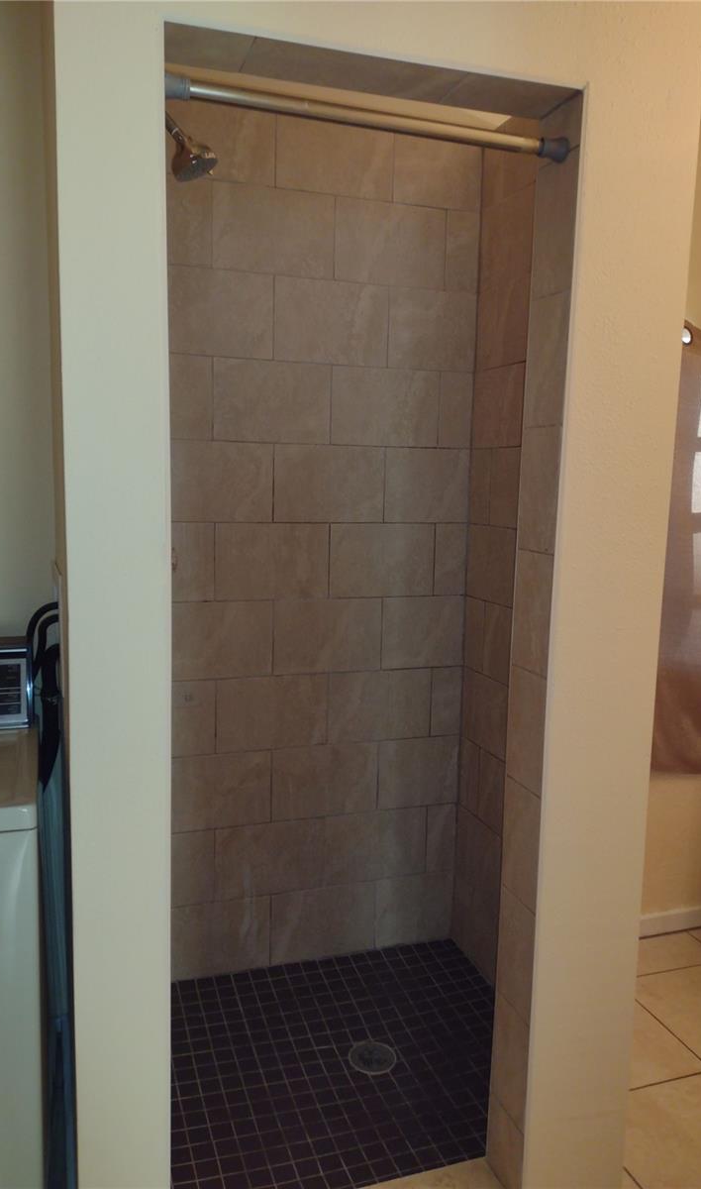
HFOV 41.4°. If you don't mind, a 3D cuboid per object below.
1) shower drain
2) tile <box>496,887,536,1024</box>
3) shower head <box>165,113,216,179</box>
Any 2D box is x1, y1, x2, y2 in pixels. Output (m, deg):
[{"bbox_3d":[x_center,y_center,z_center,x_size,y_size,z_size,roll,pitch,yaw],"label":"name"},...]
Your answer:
[{"bbox_3d":[0.052,1.099,2.199,0.110,0.008,0.110,1,8,0],"label":"shower drain"},{"bbox_3d":[0.296,0.632,1.626,0.009,0.201,0.112,-2,9,-19],"label":"tile"},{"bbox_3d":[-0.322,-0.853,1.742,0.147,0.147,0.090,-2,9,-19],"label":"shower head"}]

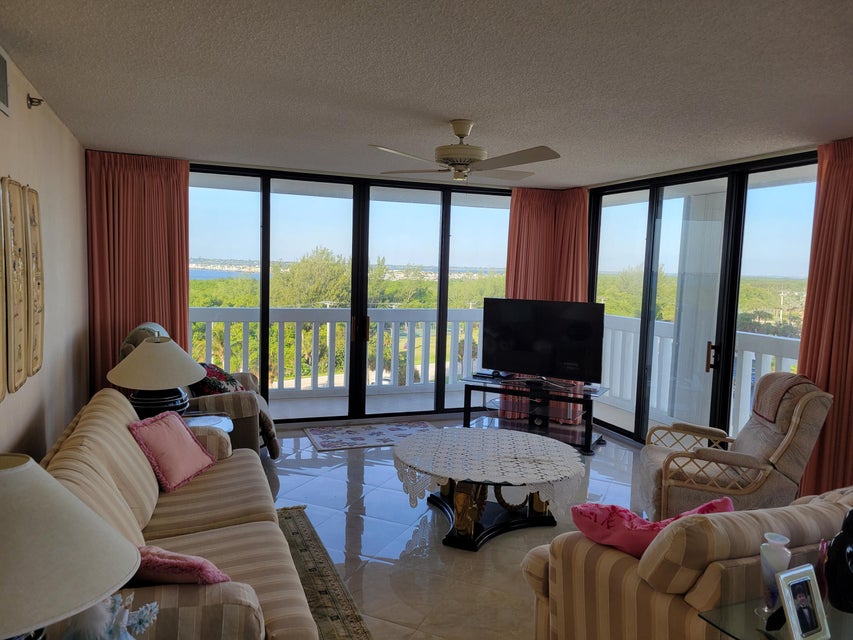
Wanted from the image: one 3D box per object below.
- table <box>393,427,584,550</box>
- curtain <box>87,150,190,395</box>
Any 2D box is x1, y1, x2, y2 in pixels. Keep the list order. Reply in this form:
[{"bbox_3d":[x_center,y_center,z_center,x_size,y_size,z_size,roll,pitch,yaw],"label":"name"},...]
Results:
[{"bbox_3d":[0.397,1.050,4.088,1.230,0.428,1.230,2,5,0],"label":"table"},{"bbox_3d":[-2.429,-0.173,5.448,0.780,2.415,0.150,0,5,-21],"label":"curtain"}]

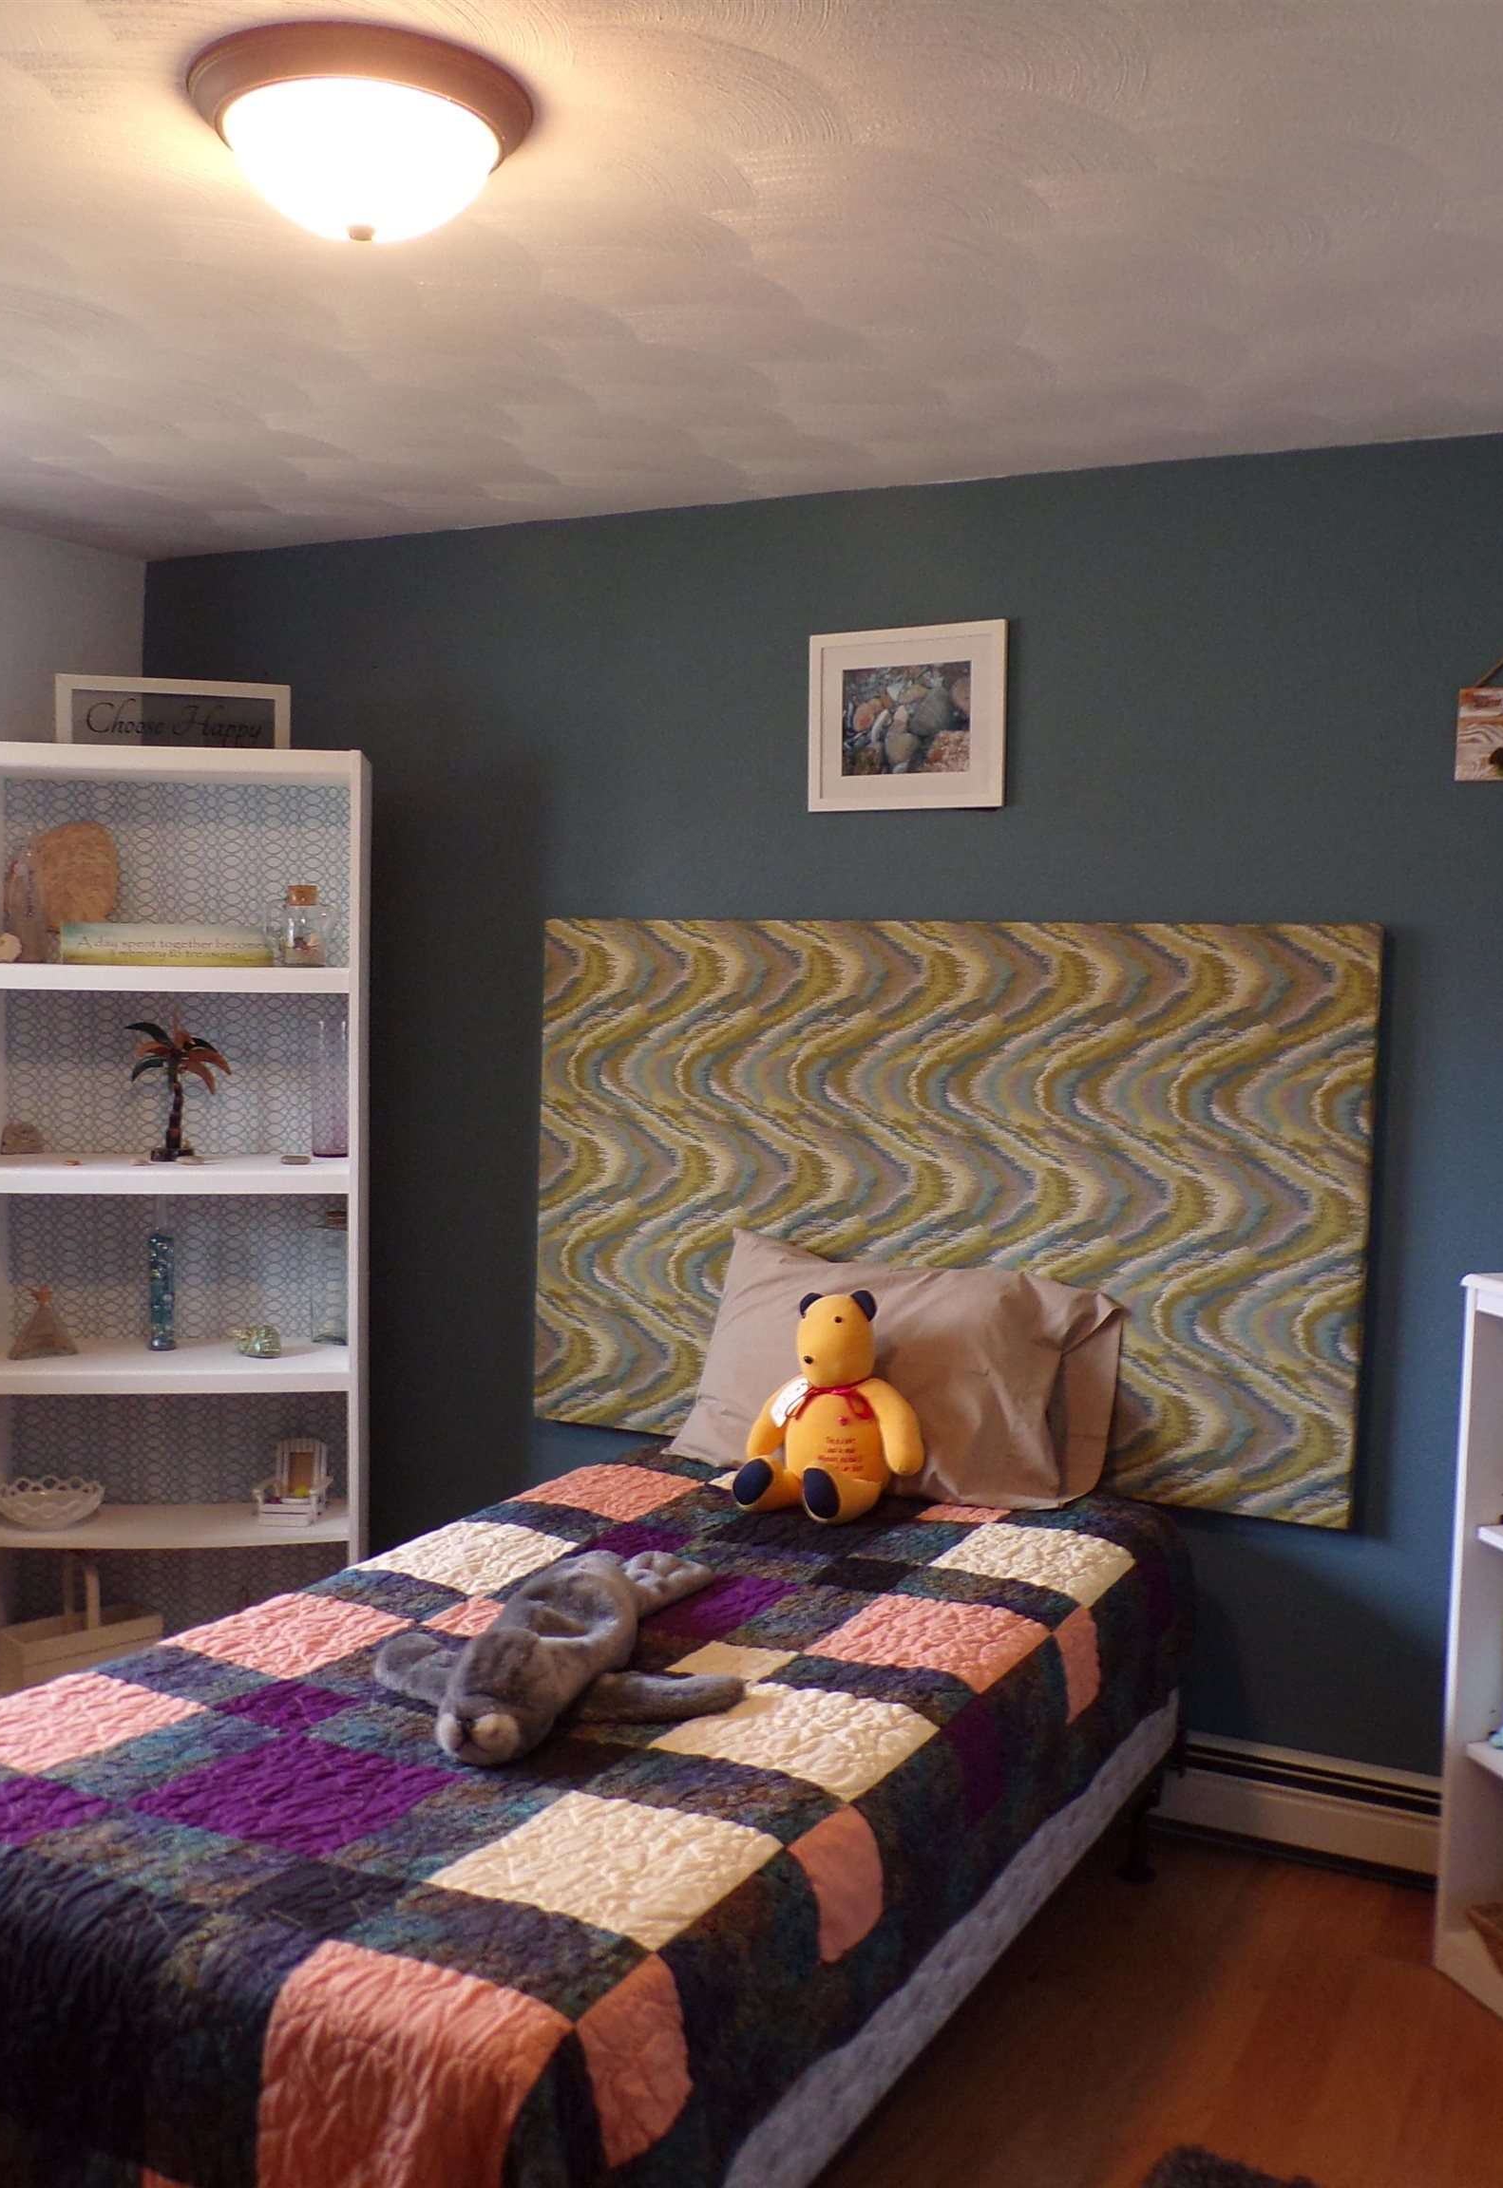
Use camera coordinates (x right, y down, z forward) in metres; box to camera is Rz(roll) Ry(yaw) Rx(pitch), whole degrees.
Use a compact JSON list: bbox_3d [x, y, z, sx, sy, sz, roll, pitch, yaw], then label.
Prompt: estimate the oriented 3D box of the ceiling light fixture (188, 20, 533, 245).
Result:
[{"bbox_3d":[-0.381,-0.912,1.992,0.335,0.138,0.335,1,4,0],"label":"ceiling light fixture"}]

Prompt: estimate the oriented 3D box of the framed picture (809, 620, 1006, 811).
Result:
[{"bbox_3d":[0.282,-0.681,3.679,0.381,0.326,0.025,3,5,26],"label":"framed picture"}]

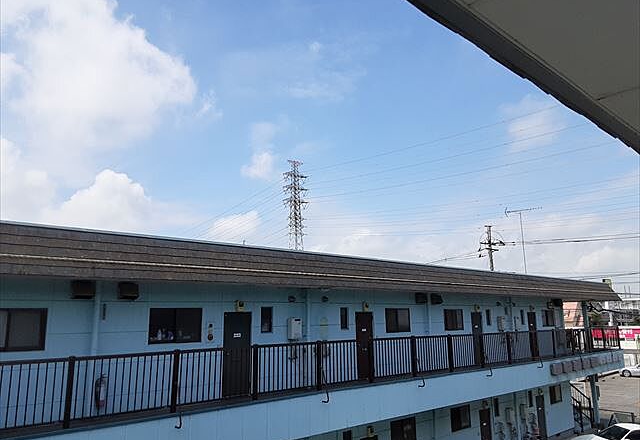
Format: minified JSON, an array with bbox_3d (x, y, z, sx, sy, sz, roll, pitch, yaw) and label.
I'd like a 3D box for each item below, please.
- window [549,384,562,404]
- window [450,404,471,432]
[{"bbox_3d":[10.615,7.846,22.435,1.122,0.747,0.100,9,-14,-42],"label":"window"},{"bbox_3d":[4.770,6.691,16.835,1.140,0.723,0.100,9,-15,-41],"label":"window"}]

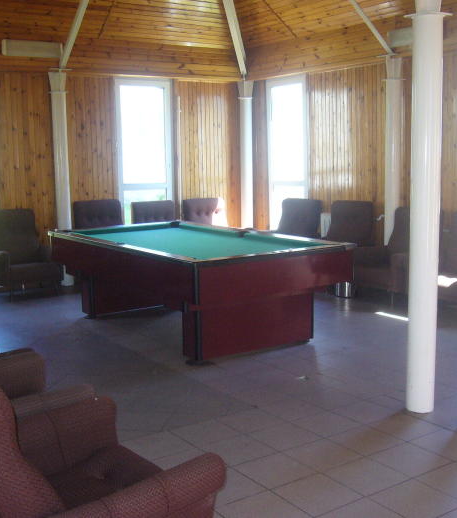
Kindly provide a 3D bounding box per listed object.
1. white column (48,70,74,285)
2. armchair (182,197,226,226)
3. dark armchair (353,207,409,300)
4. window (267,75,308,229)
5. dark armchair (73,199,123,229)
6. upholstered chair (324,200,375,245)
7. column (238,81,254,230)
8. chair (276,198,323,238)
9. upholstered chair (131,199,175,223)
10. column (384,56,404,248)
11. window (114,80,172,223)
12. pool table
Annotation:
[{"bbox_3d":[-1.971,-0.946,8.250,0.200,2.530,0.200,-7,10,-34],"label":"white column"},{"bbox_3d":[-0.207,-0.305,9.353,0.700,0.970,0.780,-6,9,-31],"label":"armchair"},{"bbox_3d":[1.825,-0.054,7.383,0.790,0.950,0.700,-8,10,-40],"label":"dark armchair"},{"bbox_3d":[0.794,-1.086,9.146,0.120,2.480,0.750,-8,10,-40],"label":"window"},{"bbox_3d":[-1.490,-0.181,8.587,0.700,0.980,0.780,-6,9,-31],"label":"dark armchair"},{"bbox_3d":[1.166,-0.184,8.156,0.790,0.940,0.760,-7,10,-34],"label":"upholstered chair"},{"bbox_3d":[0.261,-1.206,9.741,0.200,2.530,0.200,-1,8,0],"label":"column"},{"bbox_3d":[0.667,-0.283,8.886,0.790,0.940,0.760,-7,10,-34],"label":"chair"},{"bbox_3d":[-0.799,-0.248,8.828,0.760,0.950,0.790,-7,10,-34],"label":"upholstered chair"},{"bbox_3d":[1.805,-0.922,7.628,0.200,2.530,0.200,-7,10,-34],"label":"column"},{"bbox_3d":[-1.099,-1.067,9.241,0.760,2.480,0.120,-6,9,-31],"label":"window"},{"bbox_3d":[-0.381,0.210,6.285,1.480,0.805,2.720,-6,10,-34],"label":"pool table"}]

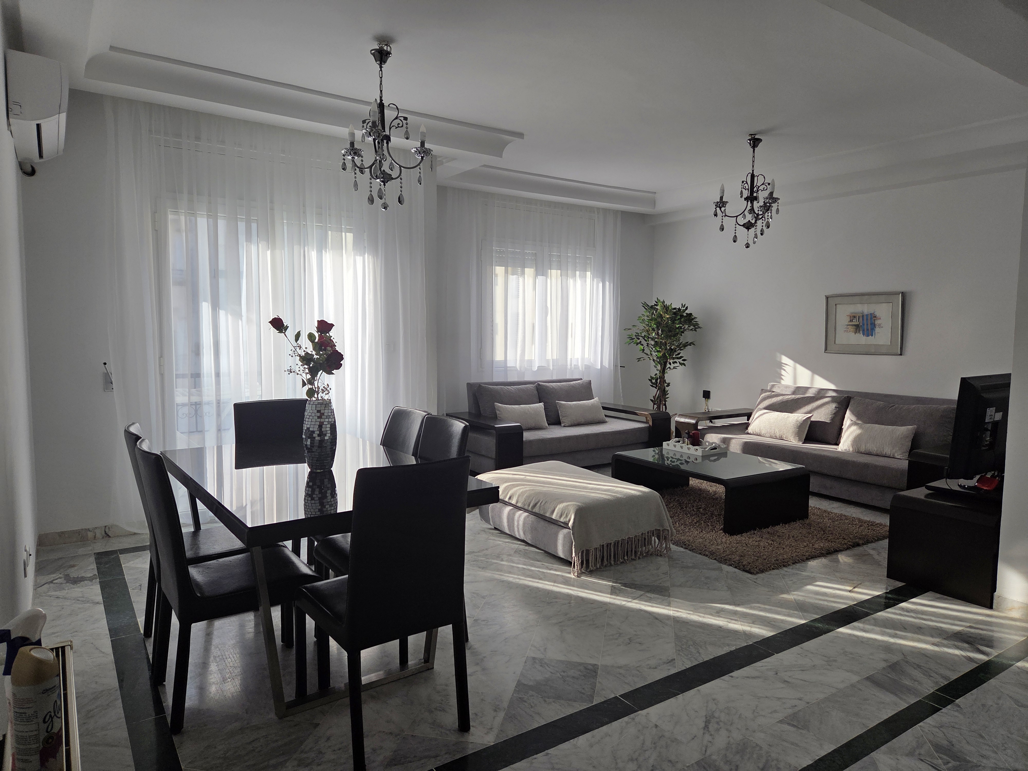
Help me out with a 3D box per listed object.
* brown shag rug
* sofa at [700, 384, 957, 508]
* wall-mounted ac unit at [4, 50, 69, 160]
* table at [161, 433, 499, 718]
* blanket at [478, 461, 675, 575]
[{"bbox_3d":[1.452,0.986,5.438,1.614,0.034,2.296,-2,6,-34],"label":"brown shag rug"},{"bbox_3d":[2.724,0.470,6.049,0.900,0.828,2.474,-3,6,-34],"label":"sofa"},{"bbox_3d":[-2.046,-1.166,2.944,0.198,0.251,0.789,-2,6,-34],"label":"wall-mounted ac unit"},{"bbox_3d":[-0.856,0.726,2.919,0.923,0.766,1.435,-3,6,-36],"label":"table"},{"bbox_3d":[0.386,0.841,4.680,0.861,0.416,1.234,-2,6,-34],"label":"blanket"}]

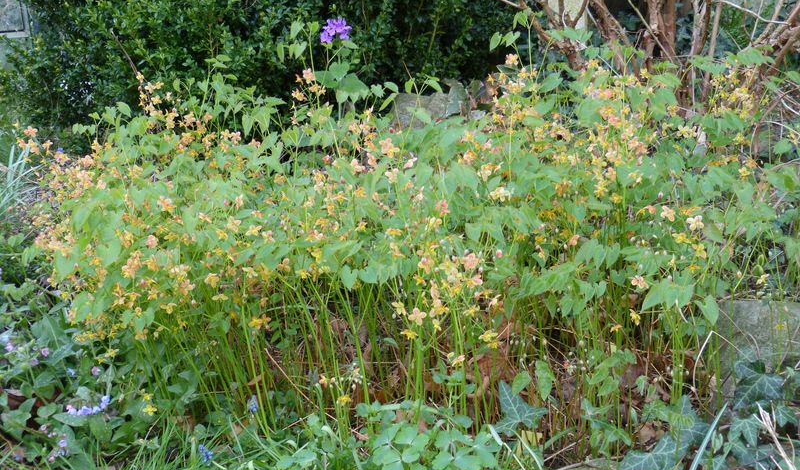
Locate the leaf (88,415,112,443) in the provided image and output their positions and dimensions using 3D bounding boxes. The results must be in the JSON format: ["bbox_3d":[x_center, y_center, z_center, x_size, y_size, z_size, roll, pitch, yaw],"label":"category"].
[{"bbox_3d":[-0.392,0.255,1.270,0.030,0.036,0.013,-1,4,-17],"label":"leaf"}]

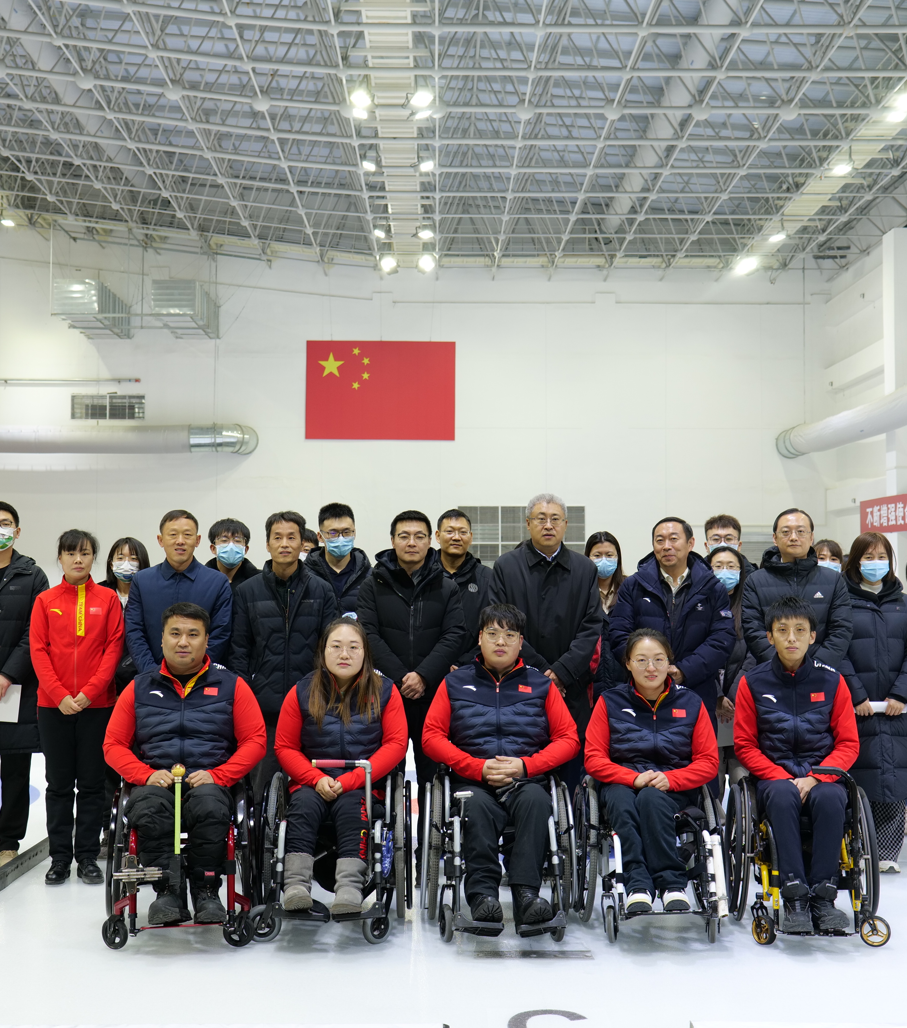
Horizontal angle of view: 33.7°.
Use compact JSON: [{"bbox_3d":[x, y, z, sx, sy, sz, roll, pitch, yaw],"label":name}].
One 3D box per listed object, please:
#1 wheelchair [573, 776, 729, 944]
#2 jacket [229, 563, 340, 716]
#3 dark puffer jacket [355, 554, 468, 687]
[{"bbox_3d":[0.798,1.297,6.179,0.620,0.800,0.860,0,-3,1],"label":"wheelchair"},{"bbox_3d":[-0.820,0.600,7.261,0.545,0.732,0.330,0,-2,-4],"label":"jacket"},{"bbox_3d":[-0.200,0.530,7.094,0.530,0.717,0.370,0,-3,-1],"label":"dark puffer jacket"}]

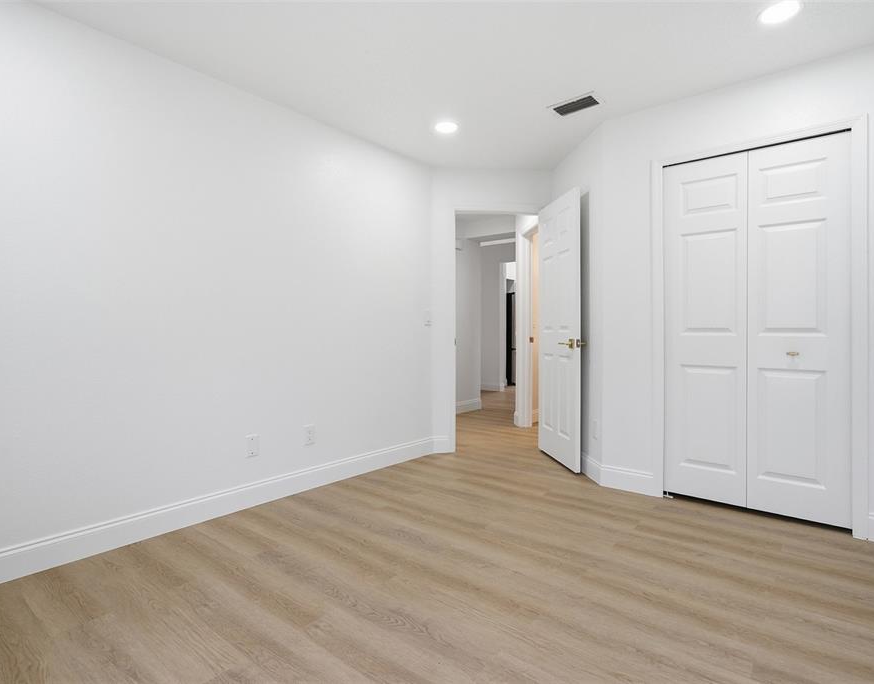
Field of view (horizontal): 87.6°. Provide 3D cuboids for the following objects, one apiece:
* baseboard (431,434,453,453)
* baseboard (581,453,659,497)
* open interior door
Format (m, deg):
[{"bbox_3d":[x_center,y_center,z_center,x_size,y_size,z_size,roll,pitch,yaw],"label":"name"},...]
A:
[{"bbox_3d":[0.049,0.870,3.867,0.188,0.150,0.028,0,1,-8],"label":"baseboard"},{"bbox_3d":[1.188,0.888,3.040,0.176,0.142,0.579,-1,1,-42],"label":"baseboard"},{"bbox_3d":[0.958,-0.078,3.584,0.040,2.030,0.692,0,1,-10],"label":"open interior door"}]

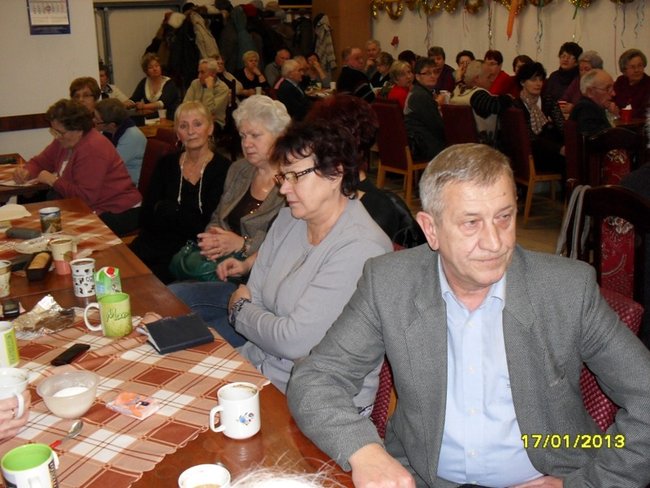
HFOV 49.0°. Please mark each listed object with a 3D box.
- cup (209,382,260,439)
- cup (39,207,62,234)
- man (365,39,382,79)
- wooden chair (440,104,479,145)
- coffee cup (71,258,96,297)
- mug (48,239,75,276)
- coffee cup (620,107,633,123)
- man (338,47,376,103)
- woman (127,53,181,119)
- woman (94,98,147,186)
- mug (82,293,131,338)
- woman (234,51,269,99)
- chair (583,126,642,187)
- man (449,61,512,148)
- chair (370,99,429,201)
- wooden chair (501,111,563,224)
[{"bbox_3d":[-0.176,0.324,1.375,0.110,0.084,0.081,-10,19,-29],"label":"cup"},{"bbox_3d":[-1.079,-0.093,2.806,0.088,0.092,0.084,-9,18,-25],"label":"cup"},{"bbox_3d":[0.522,-1.710,8.531,0.540,1.290,0.760,6,19,20],"label":"man"},{"bbox_3d":[1.283,-0.818,6.379,0.540,0.920,0.430,-16,22,-41],"label":"wooden chair"},{"bbox_3d":[-0.753,0.107,2.237,0.079,0.104,0.079,-1,17,0],"label":"coffee cup"},{"bbox_3d":[-0.895,0.048,2.432,0.077,0.102,0.077,-1,17,0],"label":"mug"},{"bbox_3d":[2.281,-0.976,5.400,0.090,0.105,0.090,-1,17,0],"label":"coffee cup"},{"bbox_3d":[0.425,-1.390,7.530,0.780,1.280,0.560,-7,18,-19],"label":"man"},{"bbox_3d":[-1.662,-1.124,6.769,0.550,1.270,0.760,1,17,6],"label":"woman"},{"bbox_3d":[-1.502,-0.417,4.787,0.780,1.150,0.500,2,17,12],"label":"woman"},{"bbox_3d":[-0.566,0.187,1.858,0.122,0.094,0.078,-5,17,-12],"label":"mug"},{"bbox_3d":[-0.815,-1.550,8.348,0.500,1.310,0.750,-4,16,-8],"label":"woman"},{"bbox_3d":[1.778,-0.210,4.257,0.470,0.960,0.530,-1,17,-3],"label":"chair"},{"bbox_3d":[1.370,-0.971,6.197,0.780,1.270,0.580,-15,22,-38],"label":"man"},{"bbox_3d":[0.727,-0.885,6.649,0.540,0.920,0.430,-16,22,-41],"label":"chair"},{"bbox_3d":[1.703,-0.675,5.809,0.520,0.920,0.450,-9,19,-24],"label":"wooden chair"}]

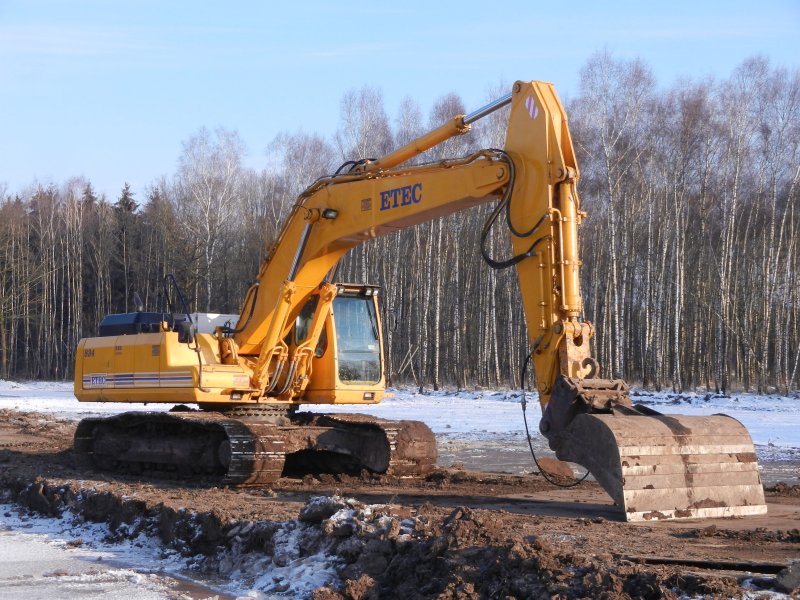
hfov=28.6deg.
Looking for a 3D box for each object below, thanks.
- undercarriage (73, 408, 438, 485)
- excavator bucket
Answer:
[{"bbox_3d":[-2.345,2.254,24.472,3.534,1.100,5.002,3,-5,-36],"label":"undercarriage"},{"bbox_3d":[2.897,1.803,17.347,2.140,1.120,1.120,3,-5,-36],"label":"excavator bucket"}]

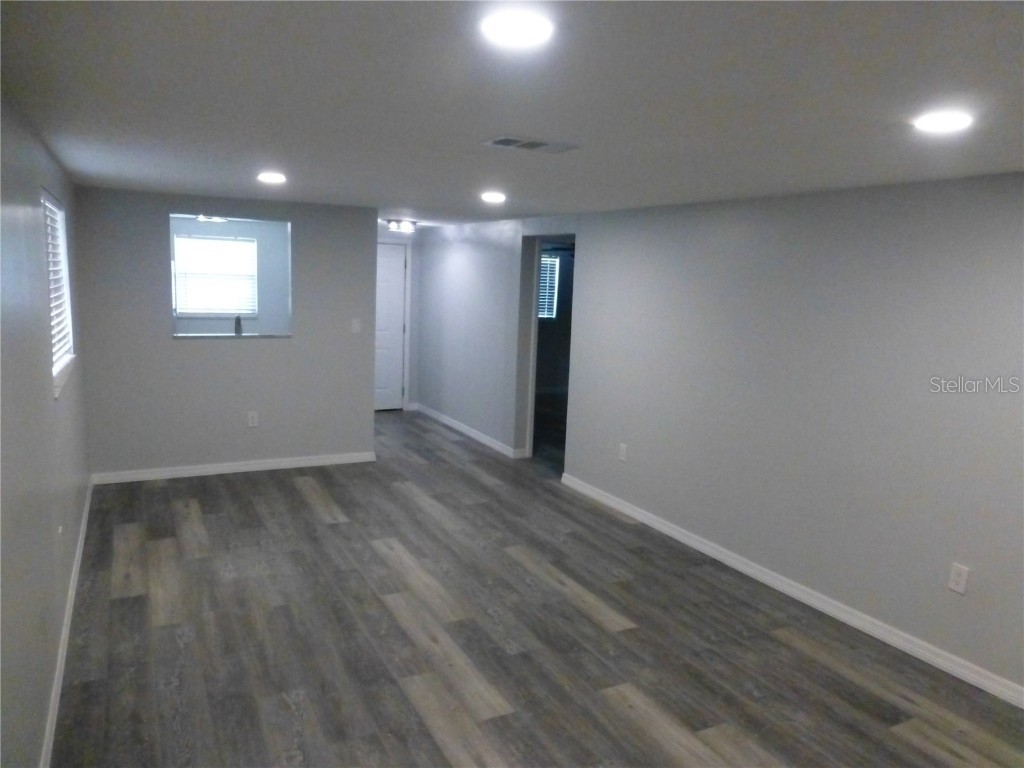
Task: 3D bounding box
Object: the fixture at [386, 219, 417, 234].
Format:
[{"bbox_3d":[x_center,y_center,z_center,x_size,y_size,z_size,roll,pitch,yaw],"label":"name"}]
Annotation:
[{"bbox_3d":[-1.134,-1.617,7.300,0.300,0.130,0.300,-2,9,-29],"label":"fixture"}]

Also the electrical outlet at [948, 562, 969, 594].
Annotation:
[{"bbox_3d":[1.953,0.851,3.100,0.012,0.117,0.072,-2,9,-29],"label":"electrical outlet"}]

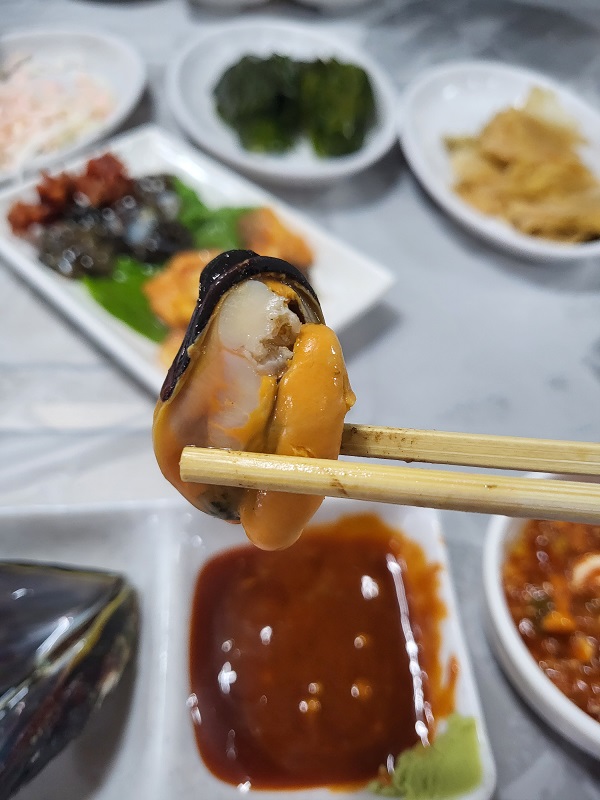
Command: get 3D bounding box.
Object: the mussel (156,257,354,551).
[{"bbox_3d":[-0.010,0.000,0.124,0.040,0.031,0.061,-3,96,0],"label":"mussel"}]

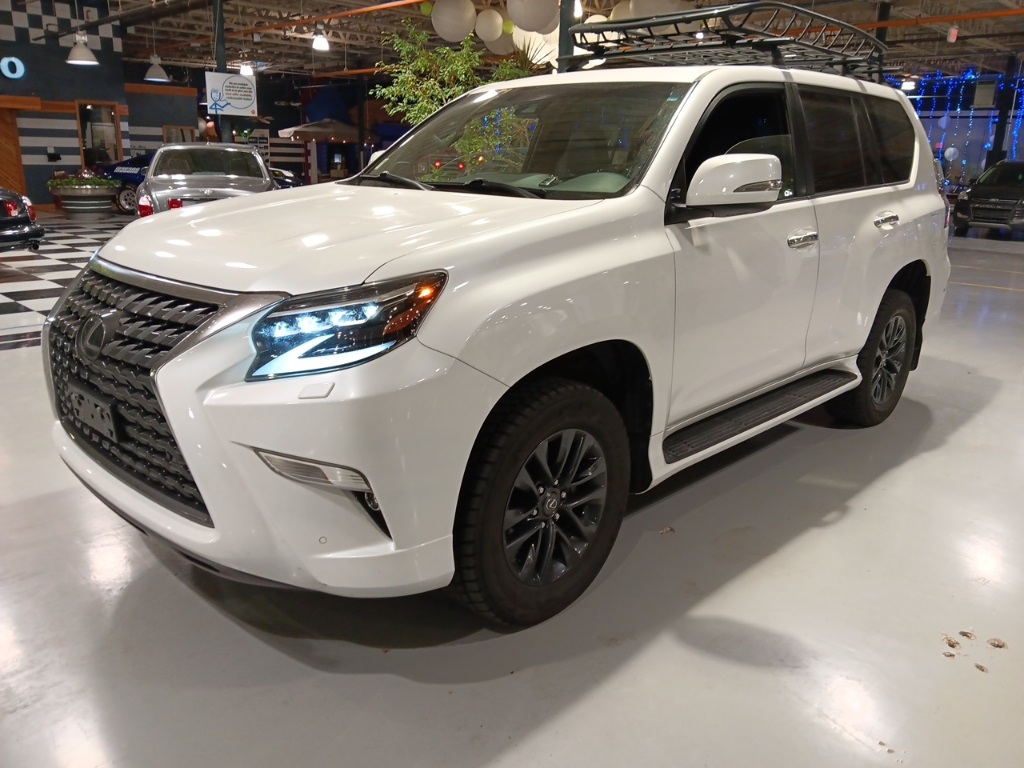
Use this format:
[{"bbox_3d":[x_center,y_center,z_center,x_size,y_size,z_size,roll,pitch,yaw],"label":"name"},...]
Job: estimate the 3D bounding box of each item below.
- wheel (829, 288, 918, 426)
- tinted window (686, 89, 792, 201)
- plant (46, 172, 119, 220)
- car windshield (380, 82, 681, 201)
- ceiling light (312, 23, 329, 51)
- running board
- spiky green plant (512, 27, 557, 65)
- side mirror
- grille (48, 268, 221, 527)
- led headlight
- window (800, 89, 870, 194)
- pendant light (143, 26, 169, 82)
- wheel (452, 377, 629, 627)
[{"bbox_3d":[2.015,-0.146,4.331,0.275,0.795,0.795,15,21,42],"label":"wheel"},{"bbox_3d":[0.858,-0.922,2.881,0.950,0.460,0.060,-14,4,-44],"label":"tinted window"},{"bbox_3d":[-9.137,-3.998,16.400,1.380,0.950,1.380,1,15,0],"label":"plant"},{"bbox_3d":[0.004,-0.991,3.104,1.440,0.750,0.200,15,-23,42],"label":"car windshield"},{"bbox_3d":[-4.830,-8.811,19.500,0.440,0.660,0.440,1,15,0],"label":"ceiling light"},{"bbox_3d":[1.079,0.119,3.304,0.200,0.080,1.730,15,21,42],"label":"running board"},{"bbox_3d":[0.240,-3.914,9.000,0.530,0.520,0.500,2,16,1],"label":"spiky green plant"},{"bbox_3d":[0.743,-0.681,2.561,0.270,0.180,0.190,15,21,42],"label":"side mirror"},{"bbox_3d":[-1.117,-0.006,2.223,1.040,0.600,0.210,15,21,42],"label":"grille"},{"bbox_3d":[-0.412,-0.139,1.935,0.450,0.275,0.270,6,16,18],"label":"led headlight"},{"bbox_3d":[1.446,-1.095,3.456,0.580,0.475,0.060,-14,4,-44],"label":"window"},{"bbox_3d":[-6.947,-6.426,15.000,0.480,1.000,0.480,1,15,0],"label":"pendant light"},{"bbox_3d":[0.062,0.355,2.402,0.275,0.795,0.795,15,20,41],"label":"wheel"}]

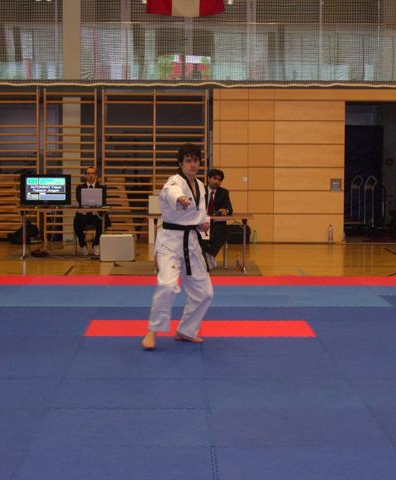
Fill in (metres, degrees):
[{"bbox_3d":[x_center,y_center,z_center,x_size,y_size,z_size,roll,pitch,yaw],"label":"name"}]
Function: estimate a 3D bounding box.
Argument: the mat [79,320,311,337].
[{"bbox_3d":[0.021,0.807,11.336,2.000,0.025,1.000,0,4,-1],"label":"mat"}]

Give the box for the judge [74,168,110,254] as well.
[{"bbox_3d":[-1.629,-0.456,19.319,0.530,1.330,0.800,0,4,-1],"label":"judge"}]

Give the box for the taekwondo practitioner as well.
[{"bbox_3d":[-0.168,0.041,10.270,0.570,1.660,0.760,0,4,-9],"label":"taekwondo practitioner"}]

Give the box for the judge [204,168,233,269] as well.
[{"bbox_3d":[0.265,-0.320,17.500,0.500,1.340,0.770,1,4,11],"label":"judge"}]

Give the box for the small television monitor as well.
[{"bbox_3d":[-2.276,-0.743,18.767,0.740,0.530,0.170,0,4,-1],"label":"small television monitor"}]

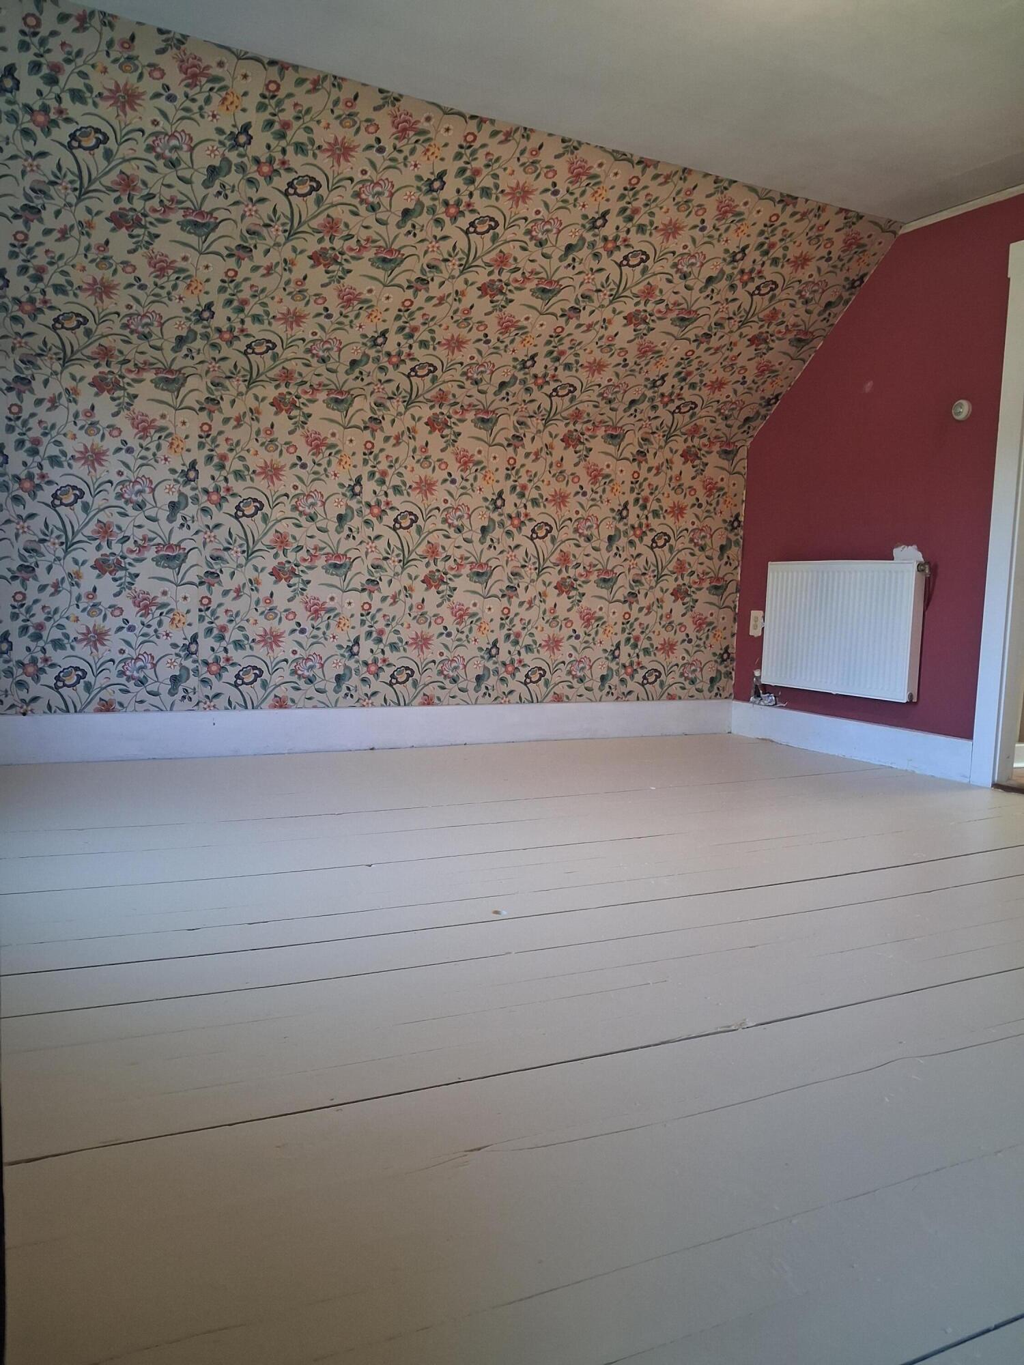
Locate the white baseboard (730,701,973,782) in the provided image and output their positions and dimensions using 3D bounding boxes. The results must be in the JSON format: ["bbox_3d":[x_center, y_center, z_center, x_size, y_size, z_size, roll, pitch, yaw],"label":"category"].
[{"bbox_3d":[1.556,0.262,5.063,0.022,0.178,1.475,-1,6,-29],"label":"white baseboard"}]

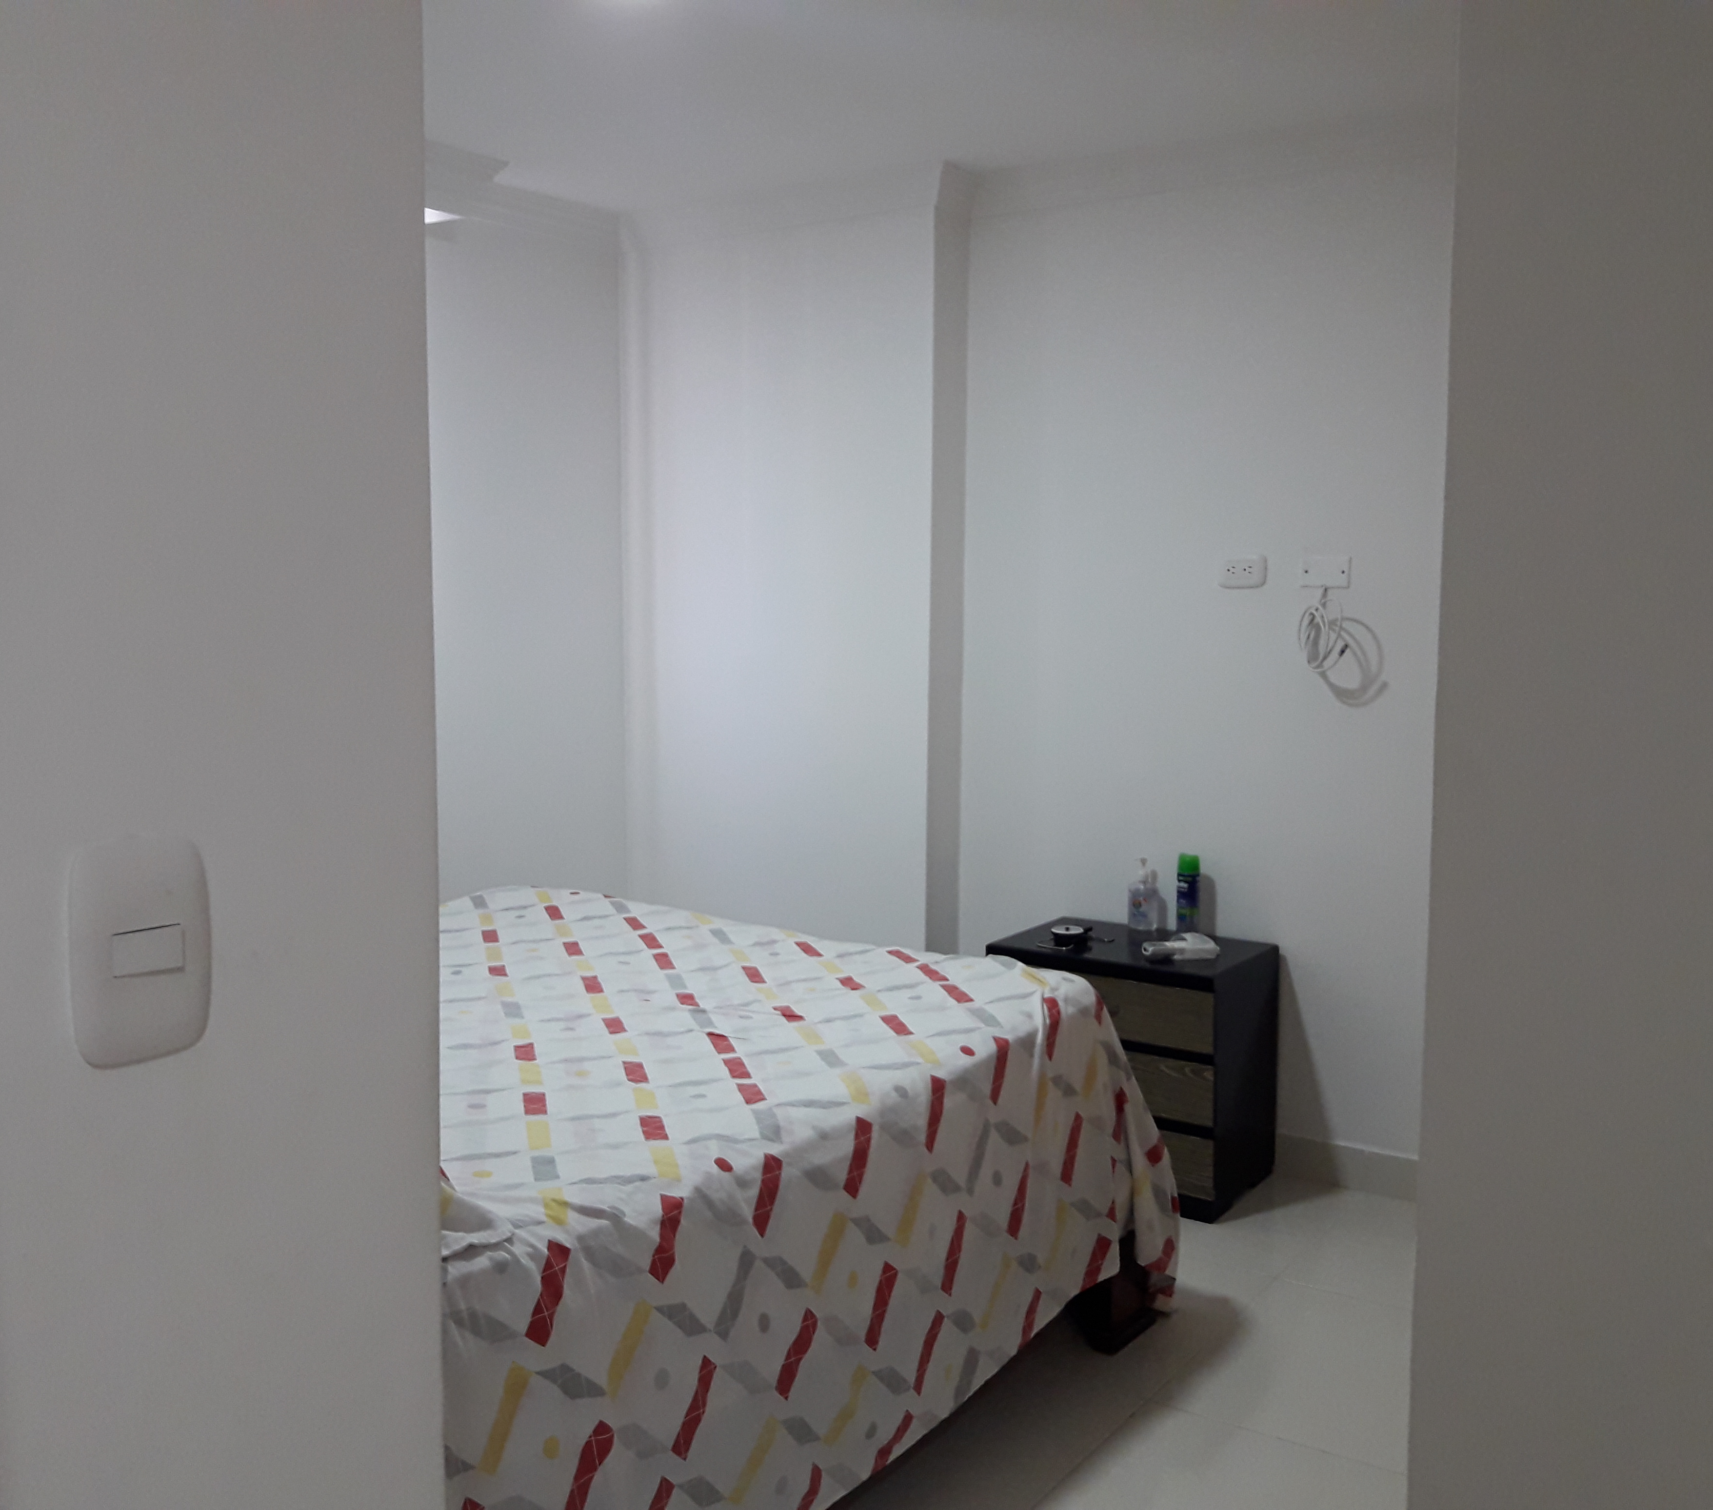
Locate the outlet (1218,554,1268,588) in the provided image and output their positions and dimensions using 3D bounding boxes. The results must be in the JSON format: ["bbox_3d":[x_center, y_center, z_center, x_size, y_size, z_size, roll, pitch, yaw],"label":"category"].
[{"bbox_3d":[0.882,-0.419,3.721,0.115,0.074,0.012,4,7,33],"label":"outlet"}]

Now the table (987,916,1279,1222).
[{"bbox_3d":[0.634,0.703,3.759,0.554,0.532,0.388,4,7,33],"label":"table"}]

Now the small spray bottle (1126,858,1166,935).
[{"bbox_3d":[0.688,0.336,3.894,0.066,0.174,0.045,5,7,39],"label":"small spray bottle"}]

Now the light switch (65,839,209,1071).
[{"bbox_3d":[-0.371,0.102,0.848,0.011,0.116,0.075,4,7,33],"label":"light switch"}]

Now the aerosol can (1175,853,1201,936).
[{"bbox_3d":[0.780,0.333,3.820,0.053,0.196,0.053,0,6,0],"label":"aerosol can"}]

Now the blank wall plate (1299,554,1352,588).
[{"bbox_3d":[1.042,-0.408,3.625,0.113,0.072,0.006,4,7,33],"label":"blank wall plate"}]

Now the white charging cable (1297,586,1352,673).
[{"bbox_3d":[1.029,-0.275,3.580,0.097,0.190,0.100,4,7,33],"label":"white charging cable"}]

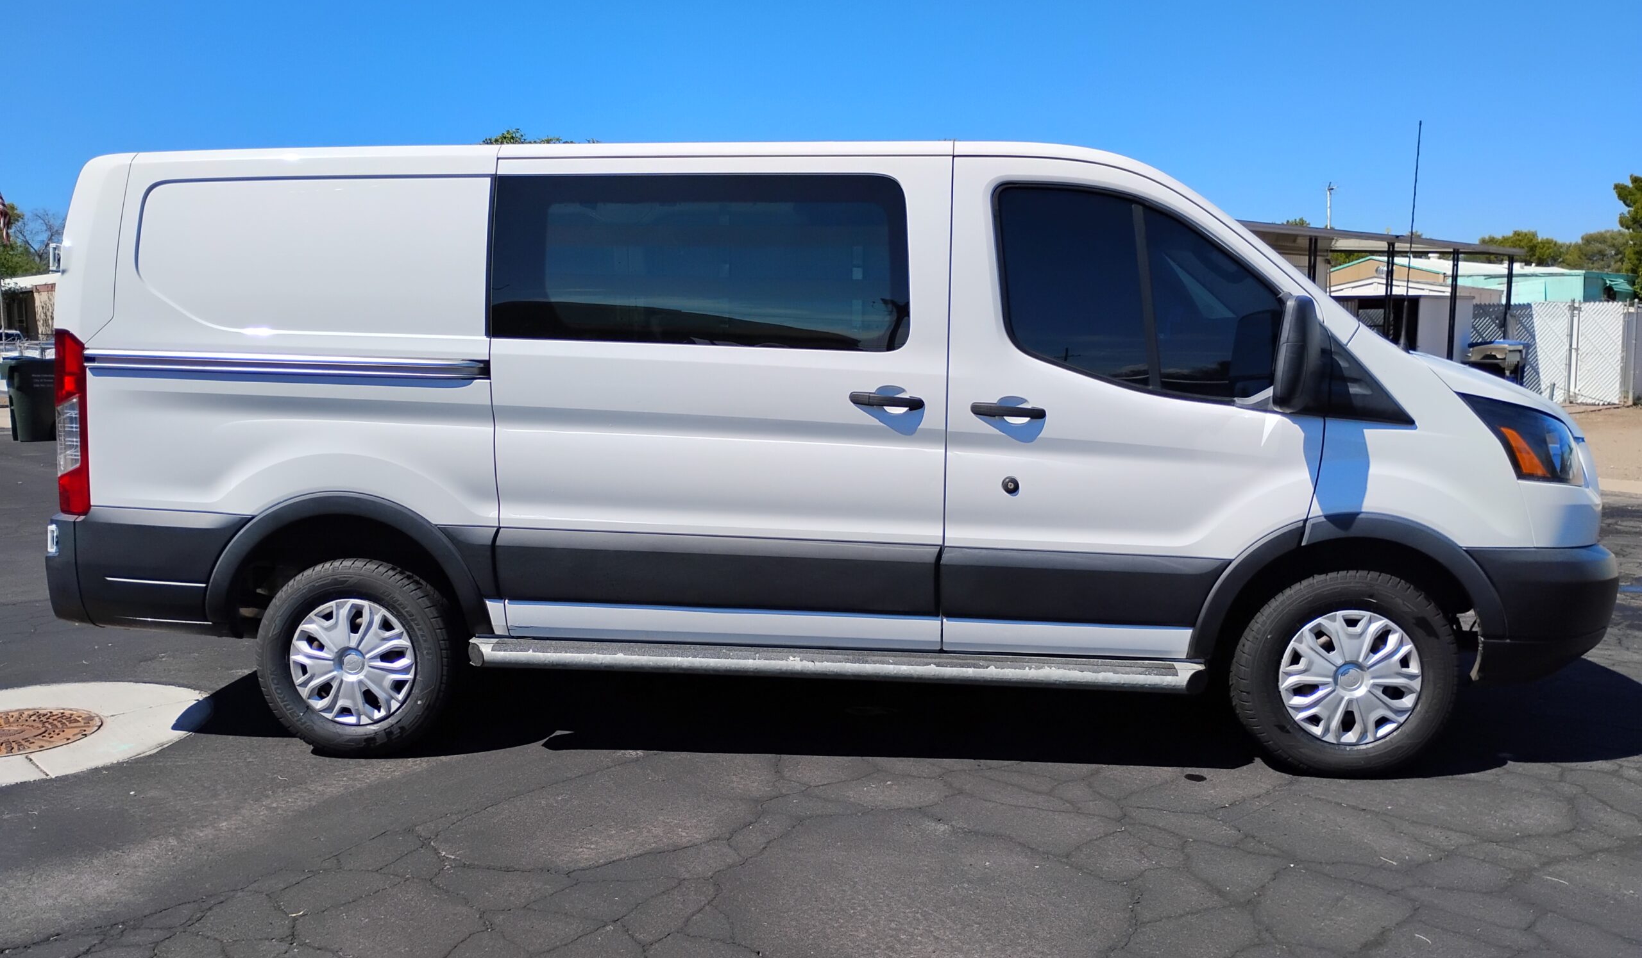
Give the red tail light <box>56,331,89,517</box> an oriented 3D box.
[{"bbox_3d":[-2.555,-0.193,4.548,0.186,0.626,0.165,1,8,5],"label":"red tail light"}]

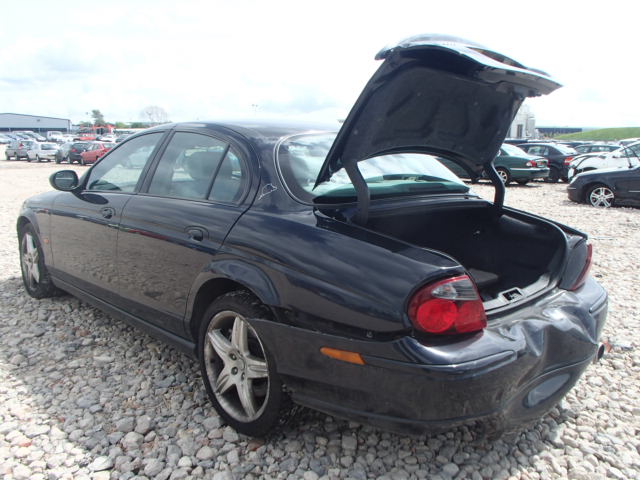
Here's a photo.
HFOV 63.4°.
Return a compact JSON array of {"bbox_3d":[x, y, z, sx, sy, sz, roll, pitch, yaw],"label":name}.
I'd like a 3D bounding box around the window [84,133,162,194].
[{"bbox_3d":[-1.238,-0.478,3.201,0.790,0.400,0.060,10,-10,45],"label":"window"}]

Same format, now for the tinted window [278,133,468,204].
[{"bbox_3d":[0.256,-0.419,2.699,1.260,0.140,0.560,-9,46,-43],"label":"tinted window"}]

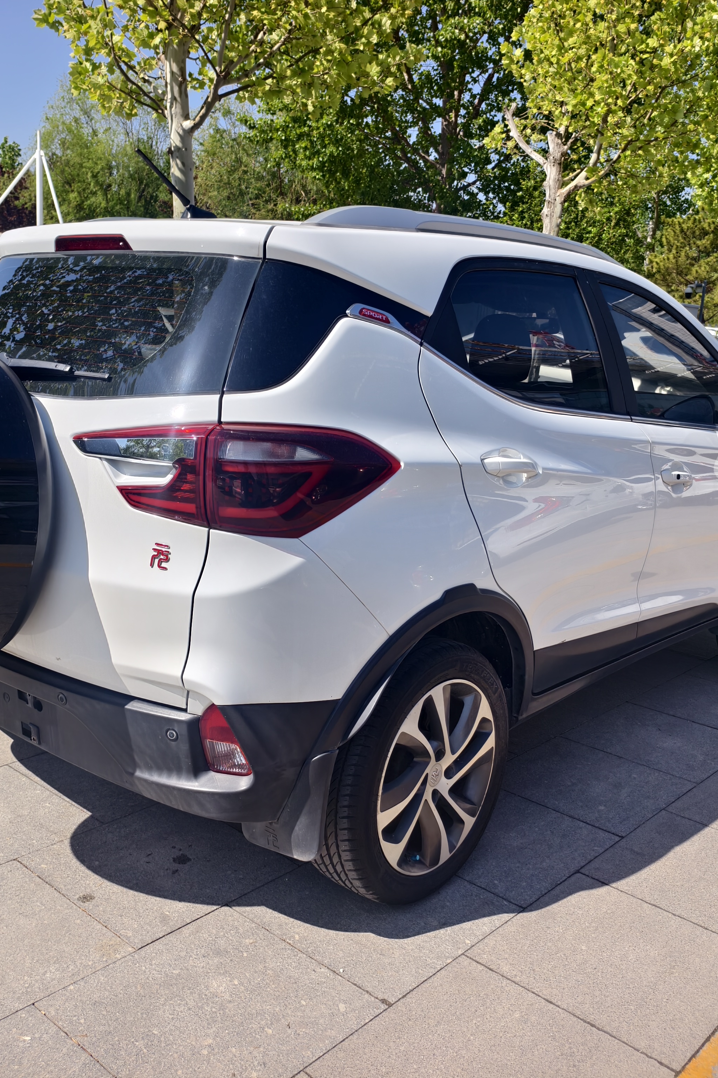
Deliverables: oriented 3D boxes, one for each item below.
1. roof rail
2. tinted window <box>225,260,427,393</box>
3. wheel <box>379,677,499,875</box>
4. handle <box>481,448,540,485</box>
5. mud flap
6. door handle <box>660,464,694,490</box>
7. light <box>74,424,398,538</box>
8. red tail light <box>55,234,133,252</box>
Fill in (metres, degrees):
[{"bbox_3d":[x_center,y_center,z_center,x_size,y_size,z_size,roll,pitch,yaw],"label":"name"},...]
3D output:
[{"bbox_3d":[0.358,-0.803,2.522,0.075,0.080,1.440,12,17,40],"label":"roof rail"},{"bbox_3d":[-0.045,-0.427,1.962,0.513,0.288,0.132,-2,-6,-38],"label":"tinted window"},{"bbox_3d":[0.140,0.566,2.376,0.180,0.475,0.475,11,14,40],"label":"wheel"},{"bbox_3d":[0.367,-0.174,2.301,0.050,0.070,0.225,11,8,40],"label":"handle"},{"bbox_3d":[-0.158,0.579,2.097,0.260,0.270,0.070,12,15,40],"label":"mud flap"},{"bbox_3d":[1.007,-0.195,3.011,0.055,0.075,0.210,12,15,40],"label":"door handle"},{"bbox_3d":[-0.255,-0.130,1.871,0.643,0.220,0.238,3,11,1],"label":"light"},{"bbox_3d":[-0.650,-0.708,2.298,0.320,0.042,0.045,12,9,40],"label":"red tail light"}]

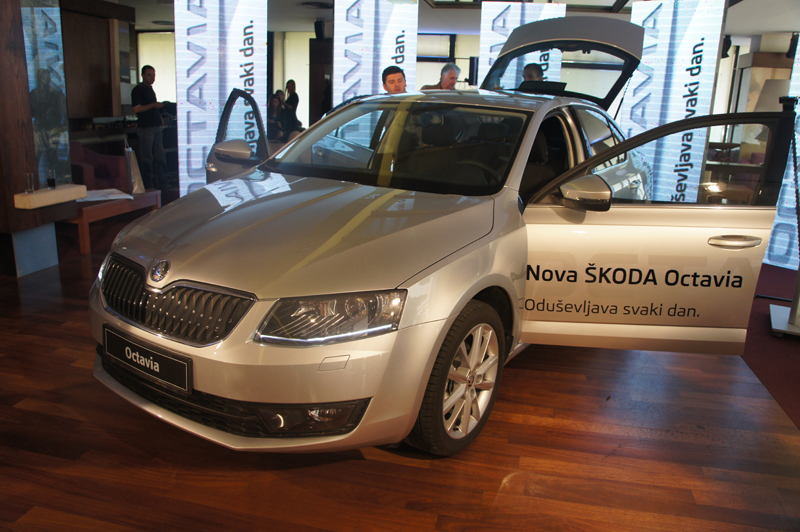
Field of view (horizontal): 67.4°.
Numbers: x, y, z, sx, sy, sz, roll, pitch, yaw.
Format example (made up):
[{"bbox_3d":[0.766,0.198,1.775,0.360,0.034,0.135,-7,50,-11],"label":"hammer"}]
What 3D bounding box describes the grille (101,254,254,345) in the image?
[{"bbox_3d":[-0.864,0.122,2.172,0.870,0.220,0.140,13,17,32],"label":"grille"}]

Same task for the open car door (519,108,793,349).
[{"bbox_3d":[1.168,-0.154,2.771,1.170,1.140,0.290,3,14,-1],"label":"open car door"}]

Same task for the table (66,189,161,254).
[{"bbox_3d":[-2.919,-0.466,5.737,0.660,0.390,1.380,4,14,4],"label":"table"}]

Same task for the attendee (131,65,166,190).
[{"bbox_3d":[-3.683,-2.000,8.745,0.420,1.770,0.520,13,18,34],"label":"attendee"}]

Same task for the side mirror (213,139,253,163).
[{"bbox_3d":[-1.020,-0.701,3.664,0.230,0.150,0.170,-6,17,-32],"label":"side mirror"}]

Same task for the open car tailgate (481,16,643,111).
[{"bbox_3d":[1.348,-1.634,4.930,1.200,1.100,0.340,12,-27,32],"label":"open car tailgate"}]

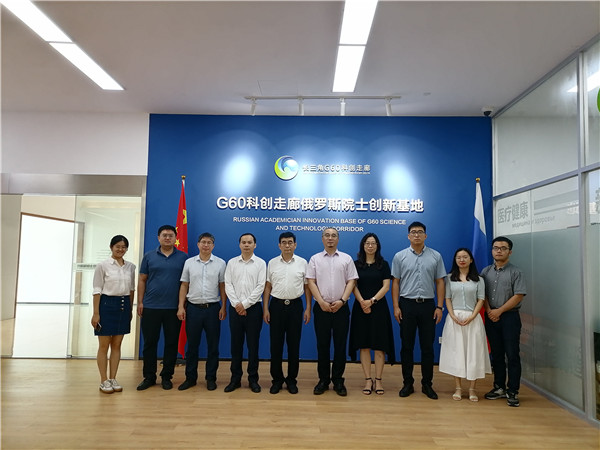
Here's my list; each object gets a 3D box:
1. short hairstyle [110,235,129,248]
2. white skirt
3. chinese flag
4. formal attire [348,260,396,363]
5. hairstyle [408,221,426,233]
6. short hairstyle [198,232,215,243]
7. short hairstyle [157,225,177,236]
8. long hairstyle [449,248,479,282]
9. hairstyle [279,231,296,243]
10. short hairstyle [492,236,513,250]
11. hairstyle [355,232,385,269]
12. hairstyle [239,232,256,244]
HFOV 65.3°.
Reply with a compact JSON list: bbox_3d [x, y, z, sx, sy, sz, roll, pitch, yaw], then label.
[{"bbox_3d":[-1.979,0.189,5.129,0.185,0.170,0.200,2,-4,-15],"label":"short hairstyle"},{"bbox_3d":[1.744,1.240,4.962,0.520,0.686,0.460,0,-4,13],"label":"white skirt"},{"bbox_3d":[-1.603,0.555,6.294,0.220,2.438,0.180,1,-4,1],"label":"chinese flag"},{"bbox_3d":[0.793,0.946,5.120,0.500,1.100,0.360,1,-4,5],"label":"formal attire"},{"bbox_3d":[1.268,0.024,5.049,0.185,0.140,0.200,1,-4,5],"label":"hairstyle"},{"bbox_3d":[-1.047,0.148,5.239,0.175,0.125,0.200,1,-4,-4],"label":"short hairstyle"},{"bbox_3d":[-1.484,0.070,5.239,0.190,0.140,0.200,1,-4,-4],"label":"short hairstyle"},{"bbox_3d":[1.753,0.435,5.028,0.300,0.370,0.250,0,-4,15],"label":"long hairstyle"},{"bbox_3d":[-0.138,0.135,5.169,0.185,0.140,0.200,1,-4,-1],"label":"hairstyle"},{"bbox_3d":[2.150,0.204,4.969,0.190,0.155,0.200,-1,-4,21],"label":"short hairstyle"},{"bbox_3d":[0.775,0.281,5.154,0.280,0.390,0.250,0,-4,7],"label":"hairstyle"},{"bbox_3d":[-0.582,0.171,5.197,0.175,0.165,0.205,0,-4,10],"label":"hairstyle"}]

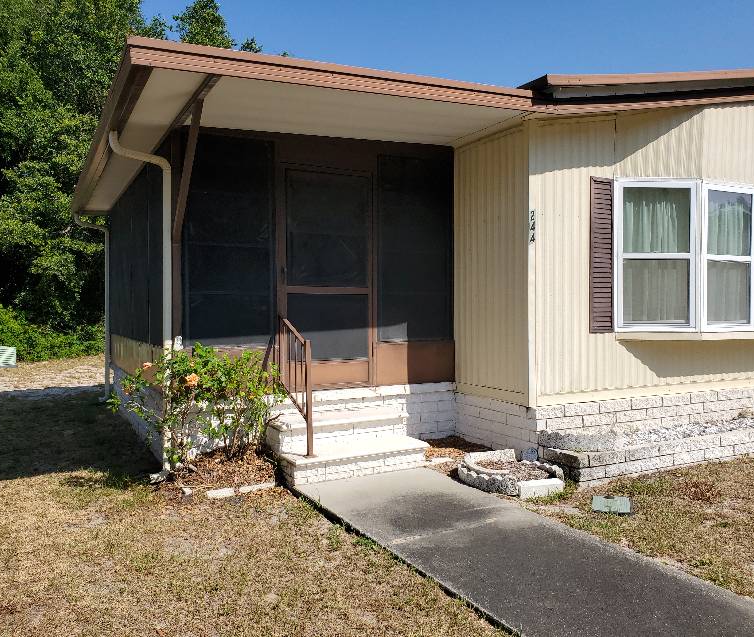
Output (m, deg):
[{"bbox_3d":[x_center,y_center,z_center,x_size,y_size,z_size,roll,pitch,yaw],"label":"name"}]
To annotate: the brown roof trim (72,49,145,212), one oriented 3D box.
[{"bbox_3d":[-2.987,-1.599,6.720,0.141,0.212,6.212,0,1,-28],"label":"brown roof trim"}]

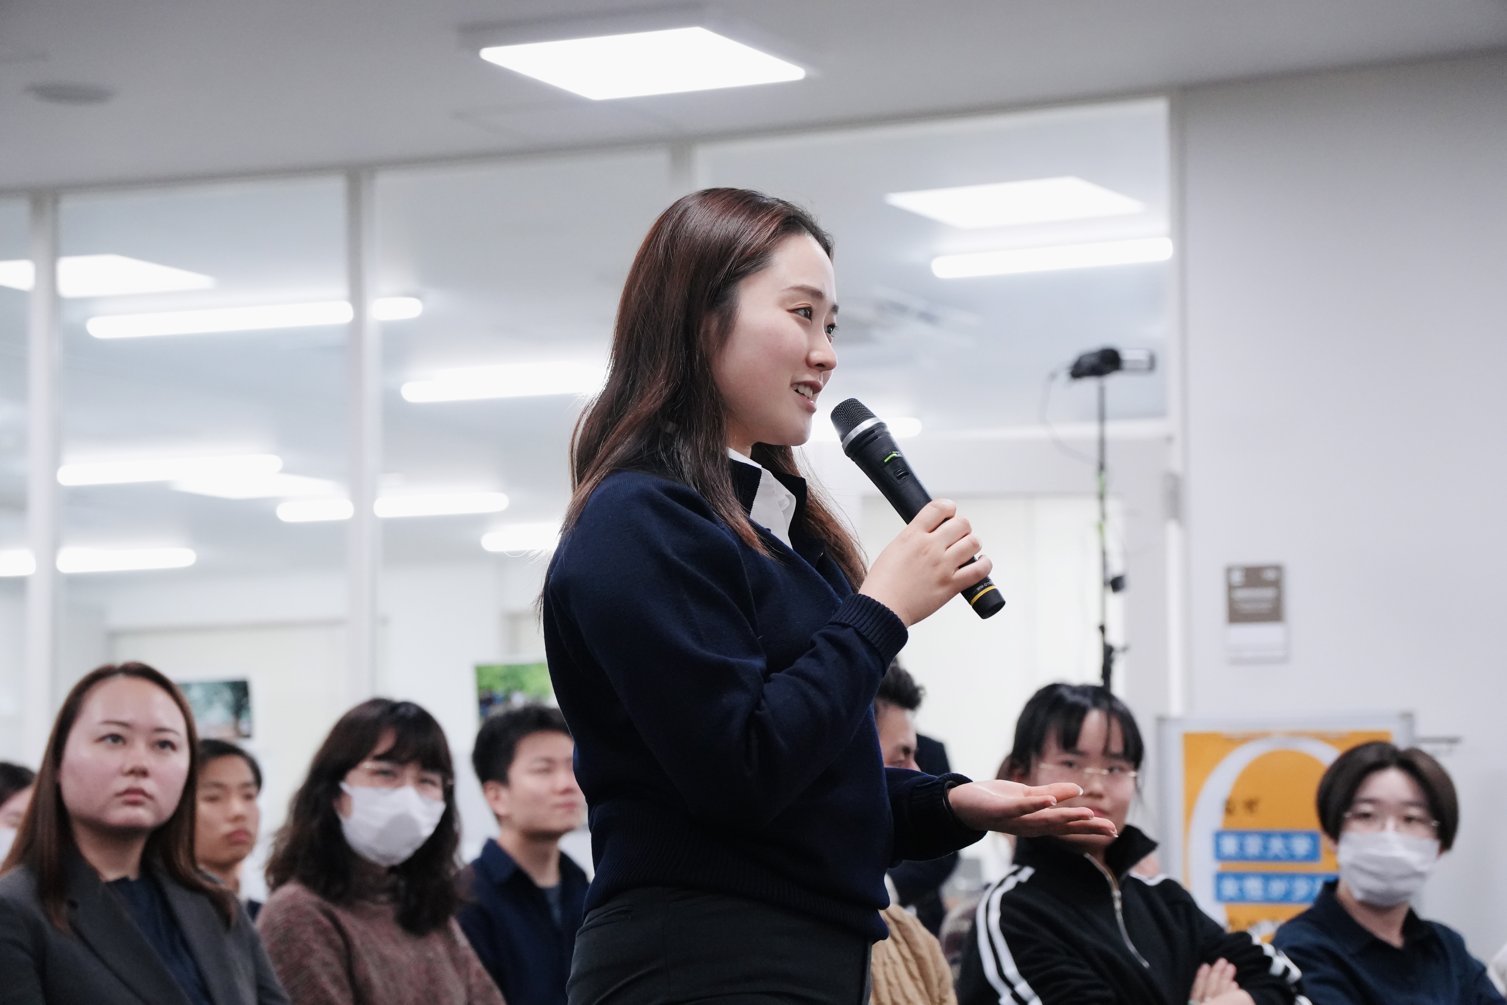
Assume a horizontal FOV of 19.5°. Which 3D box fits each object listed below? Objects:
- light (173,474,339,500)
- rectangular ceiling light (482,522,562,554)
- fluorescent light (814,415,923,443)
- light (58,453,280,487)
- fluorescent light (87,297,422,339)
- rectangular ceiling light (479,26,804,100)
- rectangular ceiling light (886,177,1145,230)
[{"bbox_3d":[-2.284,-0.094,20.620,0.620,0.060,0.620,-3,-6,26],"label":"light"},{"bbox_3d":[-0.901,0.184,23.503,1.240,0.075,0.140,-3,-6,26],"label":"rectangular ceiling light"},{"bbox_3d":[0.133,-0.291,18.552,1.240,0.075,0.140,-3,-6,26],"label":"fluorescent light"},{"bbox_3d":[-2.704,-0.153,19.938,1.240,0.075,0.140,-3,-6,26],"label":"light"},{"bbox_3d":[-1.697,-0.642,14.907,1.240,0.075,0.140,-3,-6,26],"label":"fluorescent light"},{"bbox_3d":[-0.259,-1.073,10.515,0.620,0.060,0.620,-3,-6,26],"label":"rectangular ceiling light"},{"bbox_3d":[0.758,-0.878,12.552,0.620,0.060,0.620,-3,-6,26],"label":"rectangular ceiling light"}]

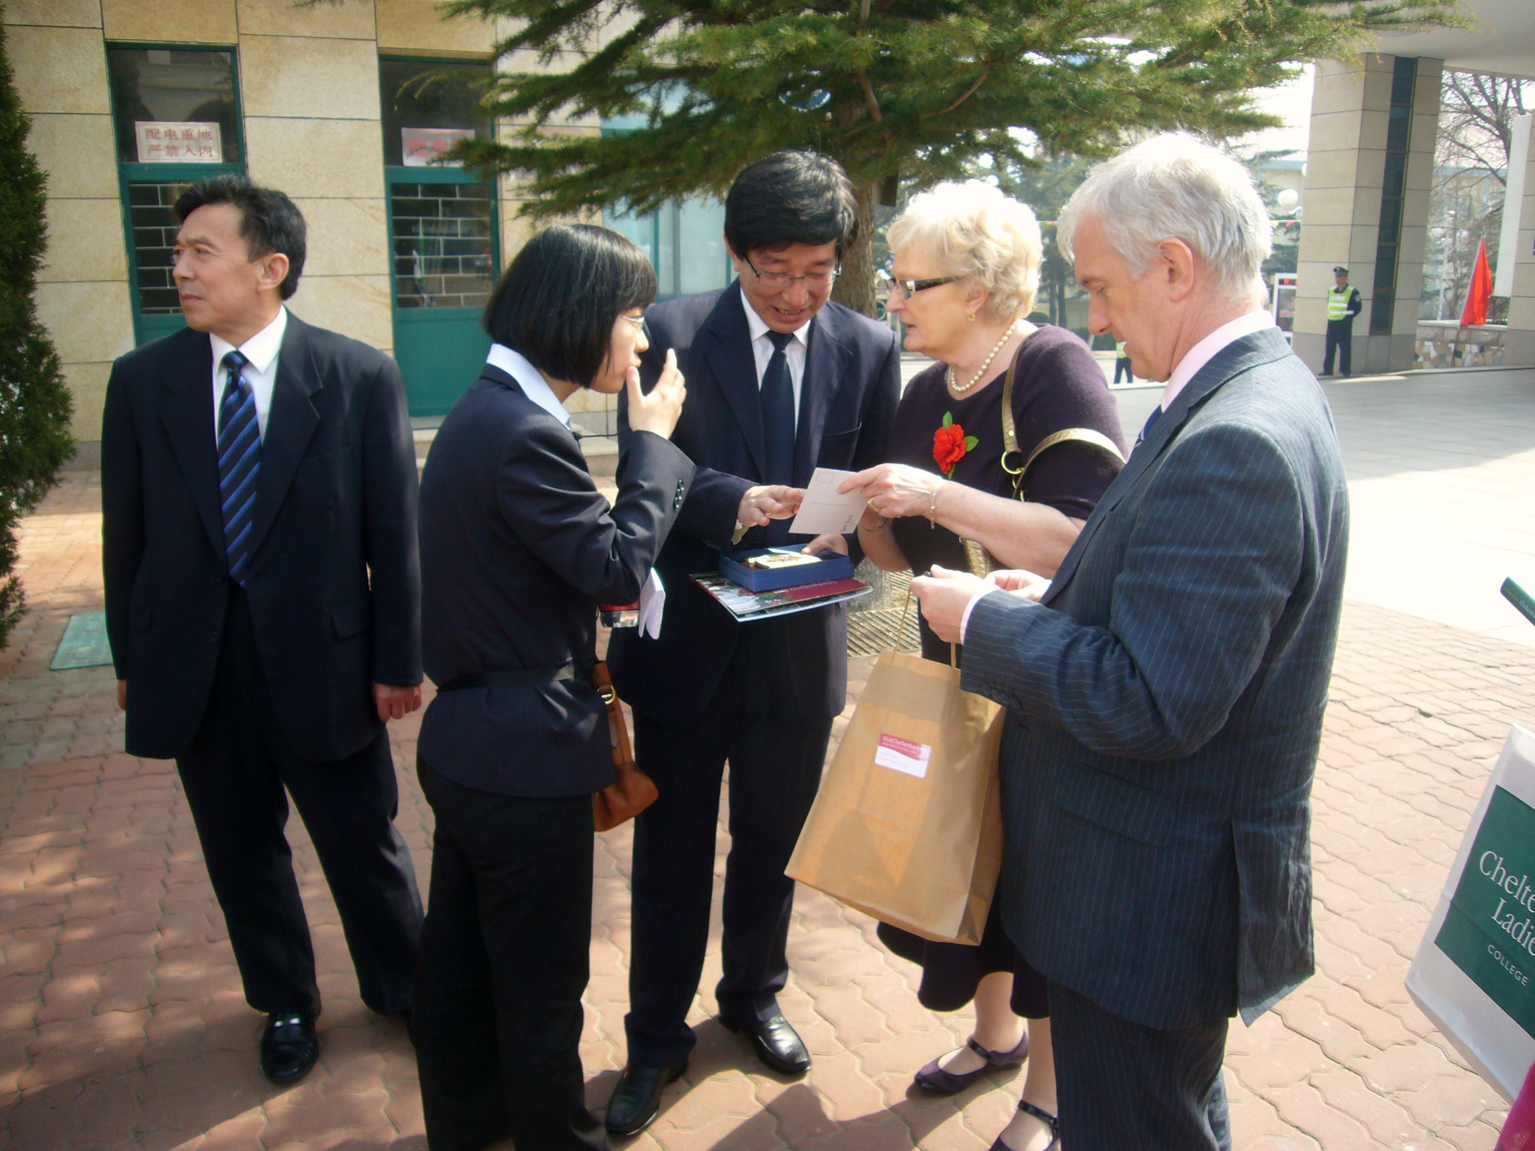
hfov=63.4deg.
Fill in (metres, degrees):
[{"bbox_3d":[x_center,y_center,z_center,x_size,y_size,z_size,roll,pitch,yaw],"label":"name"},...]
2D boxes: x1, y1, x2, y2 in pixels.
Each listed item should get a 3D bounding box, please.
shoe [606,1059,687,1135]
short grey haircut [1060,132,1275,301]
[{"bbox_3d":[-0.224,0.939,2.370,0.098,0.097,0.270,4,14,16],"label":"shoe"},{"bbox_3d":[0.415,-0.373,1.299,0.220,0.180,0.180,-4,11,20],"label":"short grey haircut"}]

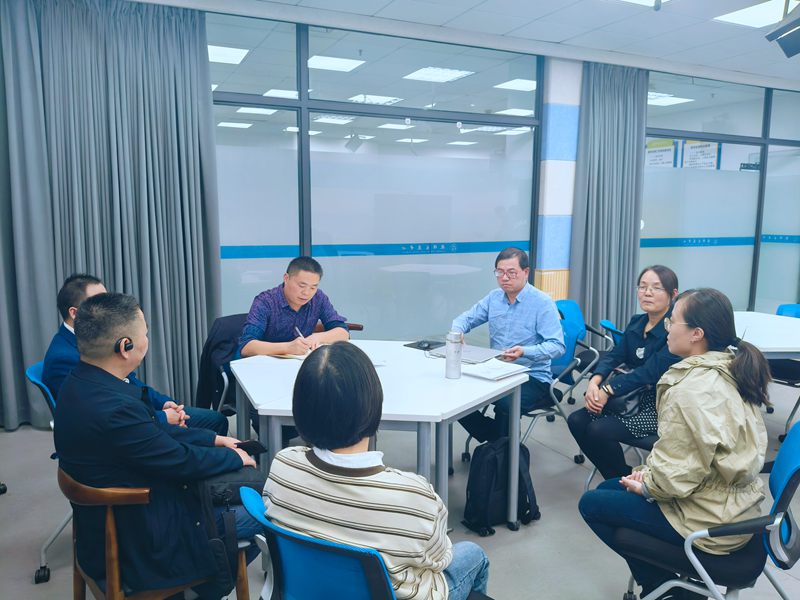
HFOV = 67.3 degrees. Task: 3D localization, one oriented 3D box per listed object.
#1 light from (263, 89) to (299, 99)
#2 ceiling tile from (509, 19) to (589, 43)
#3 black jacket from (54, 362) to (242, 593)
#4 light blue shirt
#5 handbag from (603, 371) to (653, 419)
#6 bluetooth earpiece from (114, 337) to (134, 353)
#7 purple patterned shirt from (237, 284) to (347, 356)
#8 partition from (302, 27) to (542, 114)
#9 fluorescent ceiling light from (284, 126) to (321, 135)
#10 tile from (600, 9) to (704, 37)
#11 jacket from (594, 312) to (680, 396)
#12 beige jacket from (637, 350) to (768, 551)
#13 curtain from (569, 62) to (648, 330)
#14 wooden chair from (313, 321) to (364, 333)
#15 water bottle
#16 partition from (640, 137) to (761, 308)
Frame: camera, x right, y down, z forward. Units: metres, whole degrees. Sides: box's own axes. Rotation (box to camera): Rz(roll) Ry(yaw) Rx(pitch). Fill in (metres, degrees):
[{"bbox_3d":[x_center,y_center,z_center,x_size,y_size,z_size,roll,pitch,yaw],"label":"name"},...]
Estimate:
[{"bbox_3d":[-1.462,-2.746,8.006,0.600,0.060,0.600,-3,10,-24],"label":"light"},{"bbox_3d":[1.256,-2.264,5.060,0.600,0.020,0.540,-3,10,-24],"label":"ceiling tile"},{"bbox_3d":[-0.734,0.485,1.786,0.500,0.620,0.560,8,11,39],"label":"black jacket"},{"bbox_3d":[0.614,0.185,3.430,0.640,0.570,0.420,9,12,42],"label":"light blue shirt"},{"bbox_3d":[1.147,0.469,2.992,0.120,0.190,0.260,-5,10,-33],"label":"handbag"},{"bbox_3d":[-0.747,0.121,1.630,0.030,0.045,0.055,7,11,36],"label":"bluetooth earpiece"},{"bbox_3d":[-0.646,0.188,3.543,0.560,0.560,0.420,-5,10,-35],"label":"purple patterned shirt"},{"bbox_3d":[0.276,-1.947,5.221,2.180,0.600,0.050,-3,9,-23],"label":"partition"},{"bbox_3d":[-1.954,-3.357,11.907,0.600,0.060,0.600,-3,10,-24],"label":"fluorescent ceiling light"},{"bbox_3d":[2.029,-2.218,4.810,0.600,0.020,0.600,-3,10,-24],"label":"tile"},{"bbox_3d":[1.229,0.308,3.030,0.420,0.560,0.460,-5,10,-33],"label":"jacket"},{"bbox_3d":[0.998,0.479,2.023,0.460,0.630,0.480,5,10,25],"label":"beige jacket"},{"bbox_3d":[2.111,-0.839,6.046,0.940,2.900,0.160,-3,10,-24],"label":"curtain"},{"bbox_3d":[-0.535,0.548,4.216,0.530,0.740,0.580,7,11,41],"label":"wooden chair"},{"bbox_3d":[0.243,0.249,2.825,0.071,0.225,0.071,-3,9,-23],"label":"water bottle"},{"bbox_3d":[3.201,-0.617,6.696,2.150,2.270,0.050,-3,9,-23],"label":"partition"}]

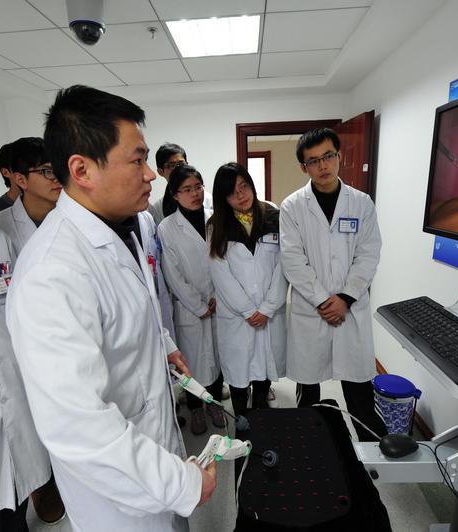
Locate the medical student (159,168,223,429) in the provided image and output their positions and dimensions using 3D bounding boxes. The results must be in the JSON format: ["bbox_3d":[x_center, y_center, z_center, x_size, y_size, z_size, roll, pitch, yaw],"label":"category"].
[{"bbox_3d":[-0.160,0.253,2.008,0.450,1.620,0.320,-11,16,-32],"label":"medical student"}]

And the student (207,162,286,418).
[{"bbox_3d":[0.113,0.275,1.874,0.450,1.620,0.320,-5,14,-10],"label":"student"}]

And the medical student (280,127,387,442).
[{"bbox_3d":[0.505,0.224,1.748,0.530,1.750,0.360,1,14,12],"label":"medical student"}]

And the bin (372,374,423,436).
[{"bbox_3d":[0.996,0.873,2.013,0.265,0.330,0.240,0,14,9],"label":"bin"}]

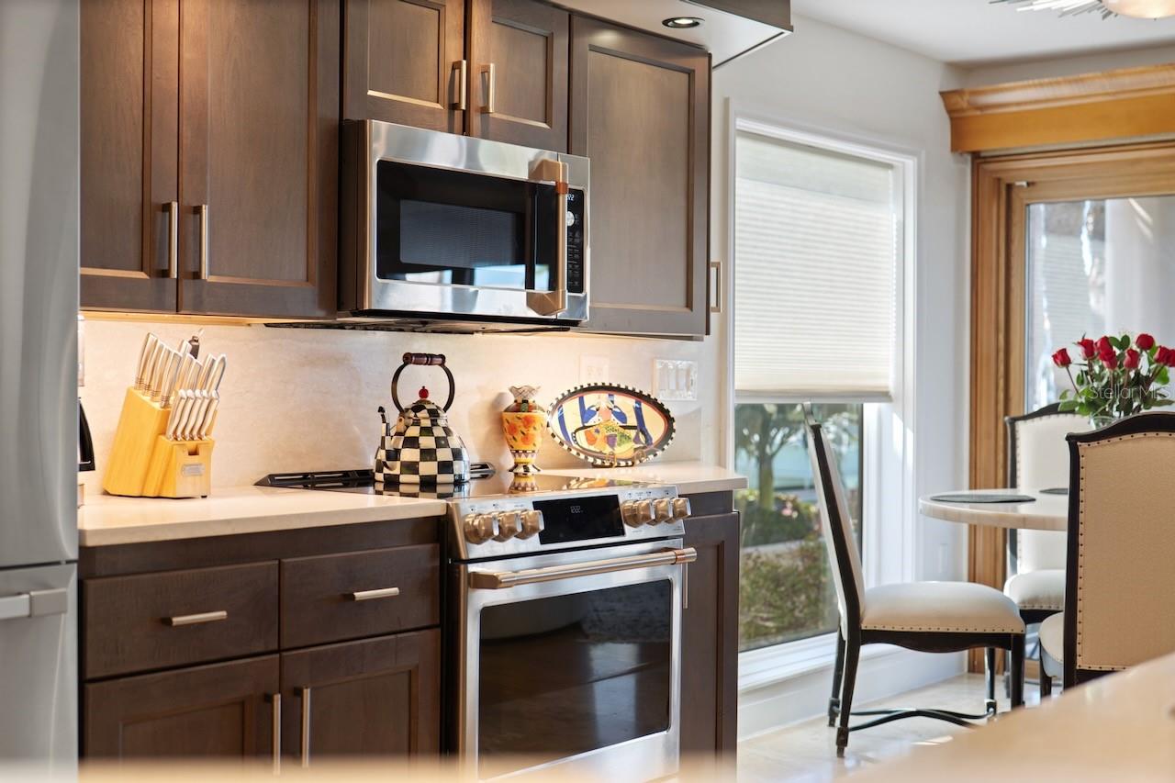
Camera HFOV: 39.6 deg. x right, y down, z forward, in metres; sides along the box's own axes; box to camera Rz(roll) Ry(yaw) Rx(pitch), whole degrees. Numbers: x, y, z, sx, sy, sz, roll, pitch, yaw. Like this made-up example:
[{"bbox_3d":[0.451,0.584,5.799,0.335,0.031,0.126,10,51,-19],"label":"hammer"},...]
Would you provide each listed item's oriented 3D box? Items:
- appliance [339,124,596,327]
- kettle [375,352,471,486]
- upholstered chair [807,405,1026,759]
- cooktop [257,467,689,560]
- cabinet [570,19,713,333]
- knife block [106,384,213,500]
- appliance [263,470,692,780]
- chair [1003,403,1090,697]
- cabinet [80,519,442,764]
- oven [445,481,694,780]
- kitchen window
[{"bbox_3d":[-0.367,-0.392,4.039,0.420,0.436,0.760,1,1,40],"label":"appliance"},{"bbox_3d":[-0.412,0.066,4.012,0.235,0.314,0.255,0,0,0],"label":"kettle"},{"bbox_3d":[1.053,0.606,5.337,0.670,1.085,0.580,1,0,4],"label":"upholstered chair"},{"bbox_3d":[-0.248,0.272,3.879,0.730,0.145,0.760,1,1,39],"label":"cooktop"},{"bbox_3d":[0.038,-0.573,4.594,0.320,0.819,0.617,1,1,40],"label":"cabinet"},{"bbox_3d":[-0.930,0.104,3.548,0.225,0.246,0.113,1,1,36],"label":"knife block"},{"bbox_3d":[-0.255,0.675,3.885,0.740,0.945,0.760,1,1,39],"label":"appliance"},{"bbox_3d":[1.790,0.592,5.880,0.520,1.100,0.650,1,1,5],"label":"chair"},{"bbox_3d":[-0.829,0.702,3.341,0.640,0.884,0.895,1,1,40],"label":"cabinet"},{"bbox_3d":[-0.255,0.682,3.940,0.725,0.923,0.758,1,1,40],"label":"oven"},{"bbox_3d":[0.828,0.023,5.848,0.140,1.840,1.240,1,1,39],"label":"kitchen window"}]

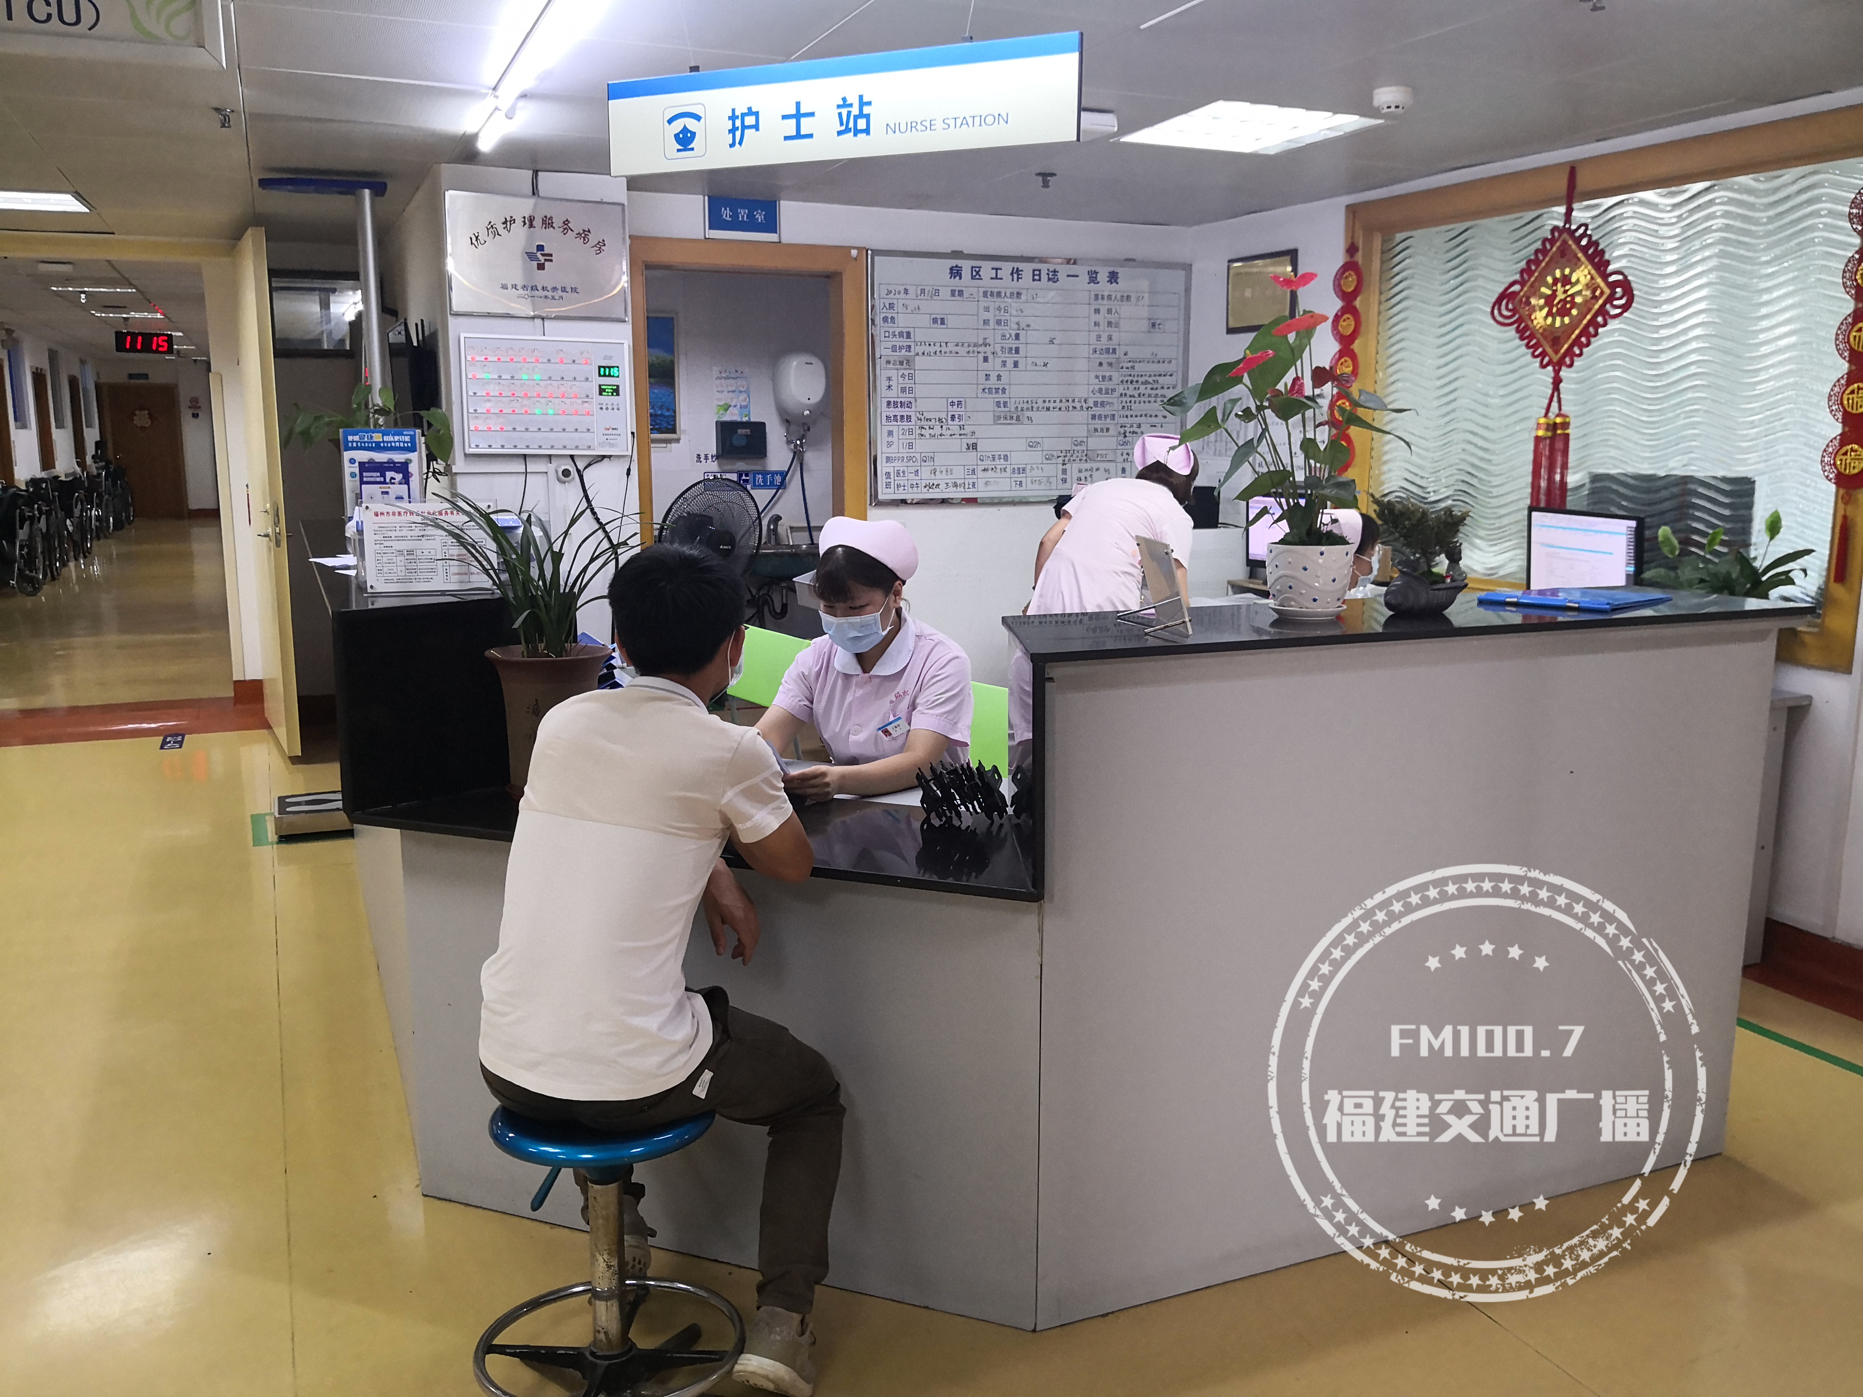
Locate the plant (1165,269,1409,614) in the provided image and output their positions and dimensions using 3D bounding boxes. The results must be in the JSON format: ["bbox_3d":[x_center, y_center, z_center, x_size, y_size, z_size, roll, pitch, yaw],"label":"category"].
[{"bbox_3d":[0.650,-0.464,2.660,0.430,0.620,0.380,3,11,14],"label":"plant"}]

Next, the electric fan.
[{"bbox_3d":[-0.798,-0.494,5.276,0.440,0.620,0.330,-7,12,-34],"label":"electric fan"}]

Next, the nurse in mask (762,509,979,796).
[{"bbox_3d":[-0.145,0.268,3.127,0.470,1.280,0.580,4,11,23],"label":"nurse in mask"}]

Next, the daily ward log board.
[{"bbox_3d":[0.453,-1.354,6.239,1.500,1.020,0.040,-4,11,-21],"label":"daily ward log board"}]

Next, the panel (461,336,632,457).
[{"bbox_3d":[-1.337,-1.054,5.075,0.574,0.396,0.070,-5,11,-25],"label":"panel"}]

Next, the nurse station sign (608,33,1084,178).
[{"bbox_3d":[-0.201,-1.192,2.949,1.048,0.194,0.030,4,11,22],"label":"nurse station sign"}]

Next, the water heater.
[{"bbox_3d":[-0.663,-1.539,7.350,0.255,0.420,0.250,-4,11,-21],"label":"water heater"}]

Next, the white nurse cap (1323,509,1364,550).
[{"bbox_3d":[1.260,-0.529,4.550,0.165,0.135,0.180,-1,10,-9],"label":"white nurse cap"}]

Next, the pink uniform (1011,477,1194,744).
[{"bbox_3d":[0.510,-0.217,4.208,0.460,0.850,0.480,5,11,24],"label":"pink uniform"}]

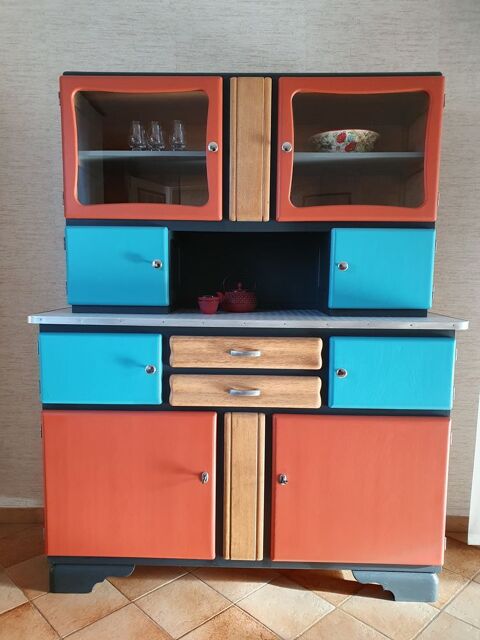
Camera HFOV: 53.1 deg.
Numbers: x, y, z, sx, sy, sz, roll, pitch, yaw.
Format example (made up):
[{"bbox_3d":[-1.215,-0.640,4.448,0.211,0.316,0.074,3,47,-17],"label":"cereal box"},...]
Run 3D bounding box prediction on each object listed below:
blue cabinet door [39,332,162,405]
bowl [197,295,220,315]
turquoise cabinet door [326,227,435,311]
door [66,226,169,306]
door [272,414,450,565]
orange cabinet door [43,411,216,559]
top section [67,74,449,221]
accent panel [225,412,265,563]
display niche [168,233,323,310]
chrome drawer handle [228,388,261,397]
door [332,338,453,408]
[{"bbox_3d":[-0.401,0.142,1.405,0.354,0.206,0.022,1,6,1],"label":"blue cabinet door"},{"bbox_3d":[-0.094,-0.046,1.515,0.069,0.053,0.069,1,6,1],"label":"bowl"},{"bbox_3d":[0.422,-0.152,1.438,0.305,0.235,0.022,1,6,1],"label":"turquoise cabinet door"},{"bbox_3d":[-0.365,-0.161,1.455,0.305,0.232,0.022,1,6,1],"label":"door"},{"bbox_3d":[0.352,0.502,1.425,0.511,0.451,0.022,1,6,1],"label":"door"},{"bbox_3d":[-0.324,0.493,1.439,0.510,0.452,0.022,1,6,1],"label":"orange cabinet door"},{"bbox_3d":[0.032,-0.518,1.549,1.105,0.428,0.301,1,6,1],"label":"top section"},{"bbox_3d":[0.014,0.496,1.433,0.117,0.454,0.024,1,6,1],"label":"accent panel"},{"bbox_3d":[0.029,-0.152,1.579,0.475,0.249,0.246,1,6,1],"label":"display niche"},{"bbox_3d":[0.014,0.206,1.376,0.088,0.017,0.026,1,6,1],"label":"chrome drawer handle"},{"bbox_3d":[0.435,0.153,1.387,0.356,0.207,0.022,1,6,1],"label":"door"}]

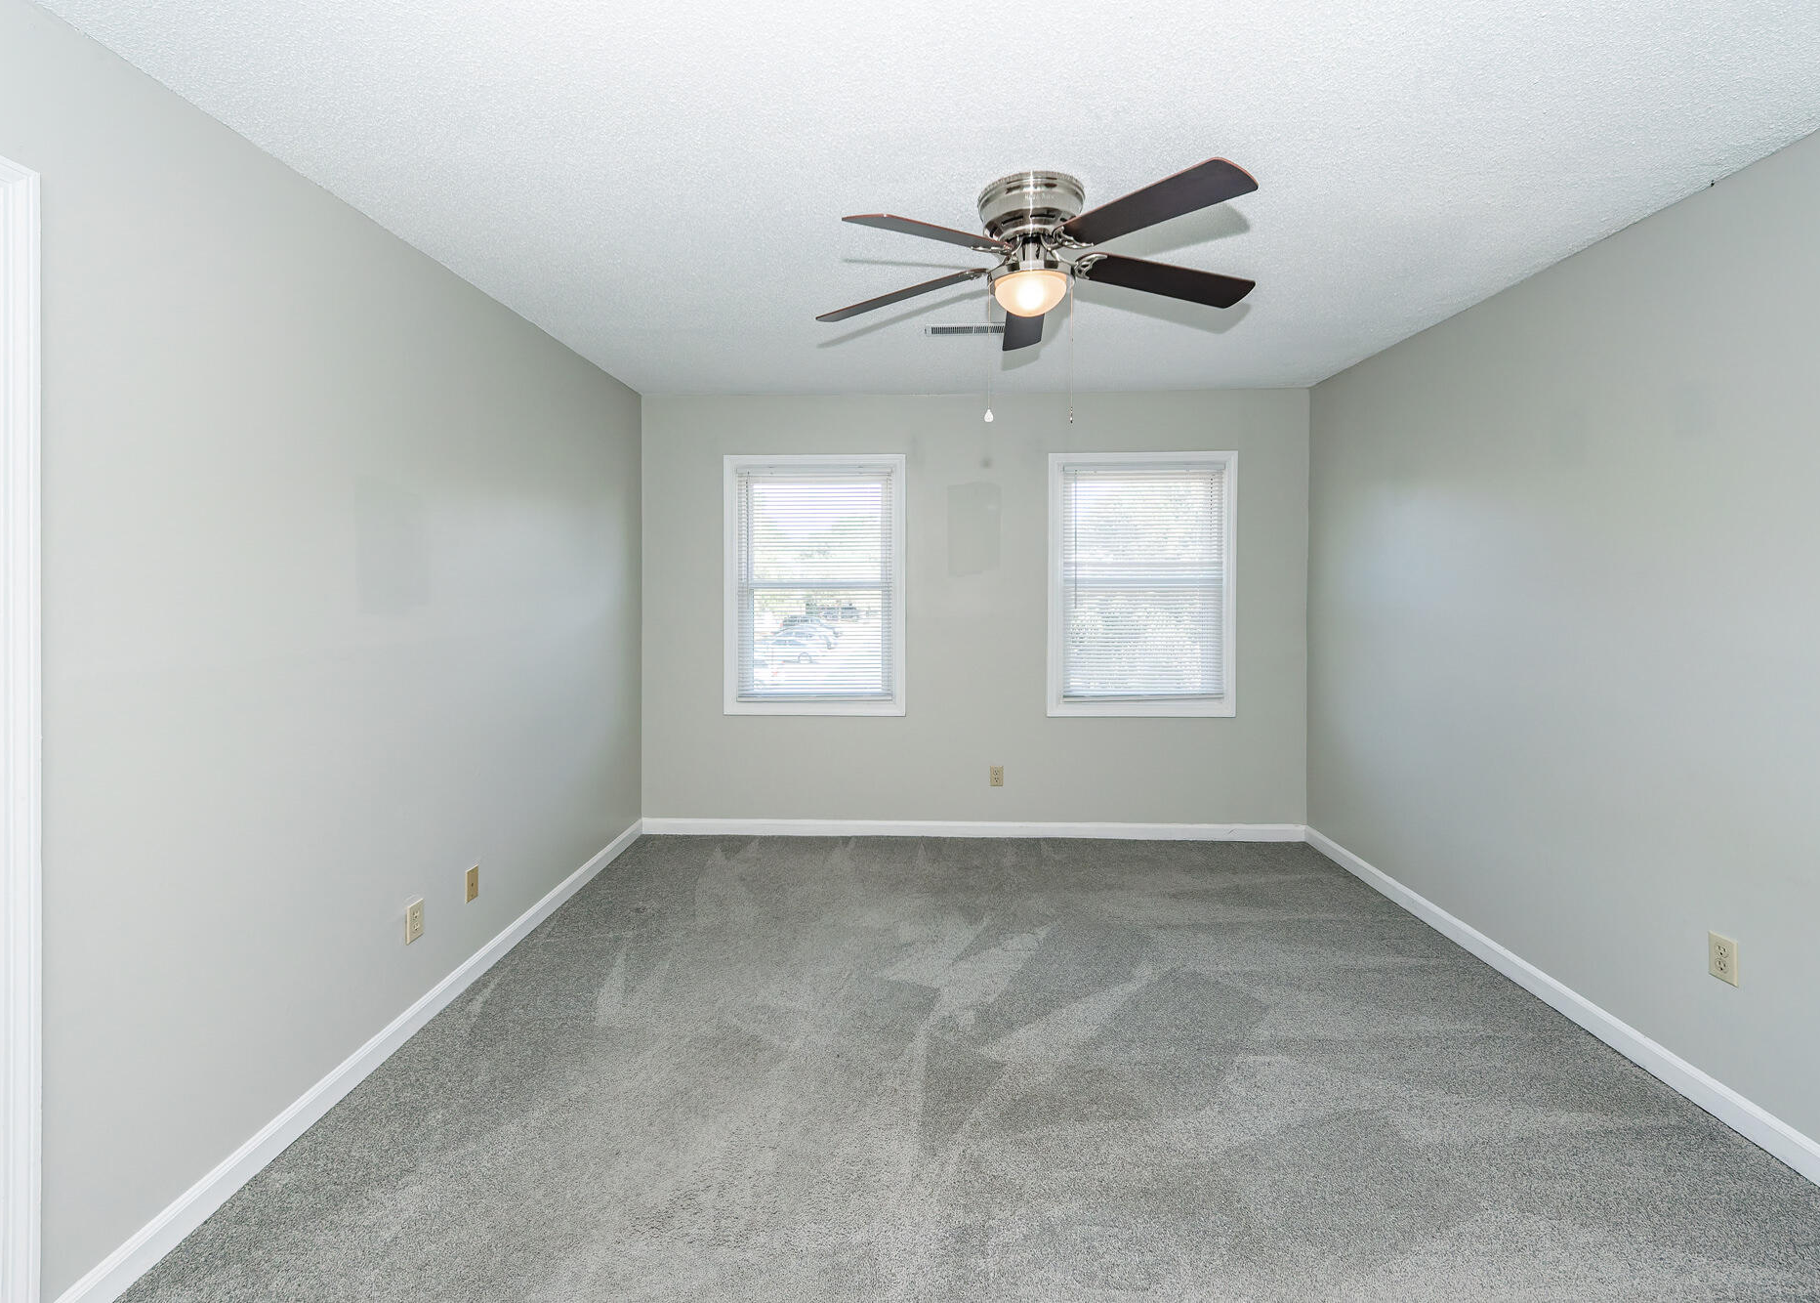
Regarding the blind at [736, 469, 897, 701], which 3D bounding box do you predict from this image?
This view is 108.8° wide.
[{"bbox_3d":[-0.524,-0.368,3.589,0.869,1.305,0.035,0,3,2],"label":"blind"}]

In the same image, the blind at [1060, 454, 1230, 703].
[{"bbox_3d":[1.270,-0.366,3.536,0.869,1.287,0.035,0,3,2],"label":"blind"}]

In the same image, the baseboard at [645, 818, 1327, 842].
[{"bbox_3d":[0.332,0.992,3.619,3.678,0.091,0.015,0,3,2],"label":"baseboard"}]

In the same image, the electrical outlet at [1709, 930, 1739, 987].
[{"bbox_3d":[2.088,0.789,1.671,0.008,0.114,0.070,0,3,2],"label":"electrical outlet"}]

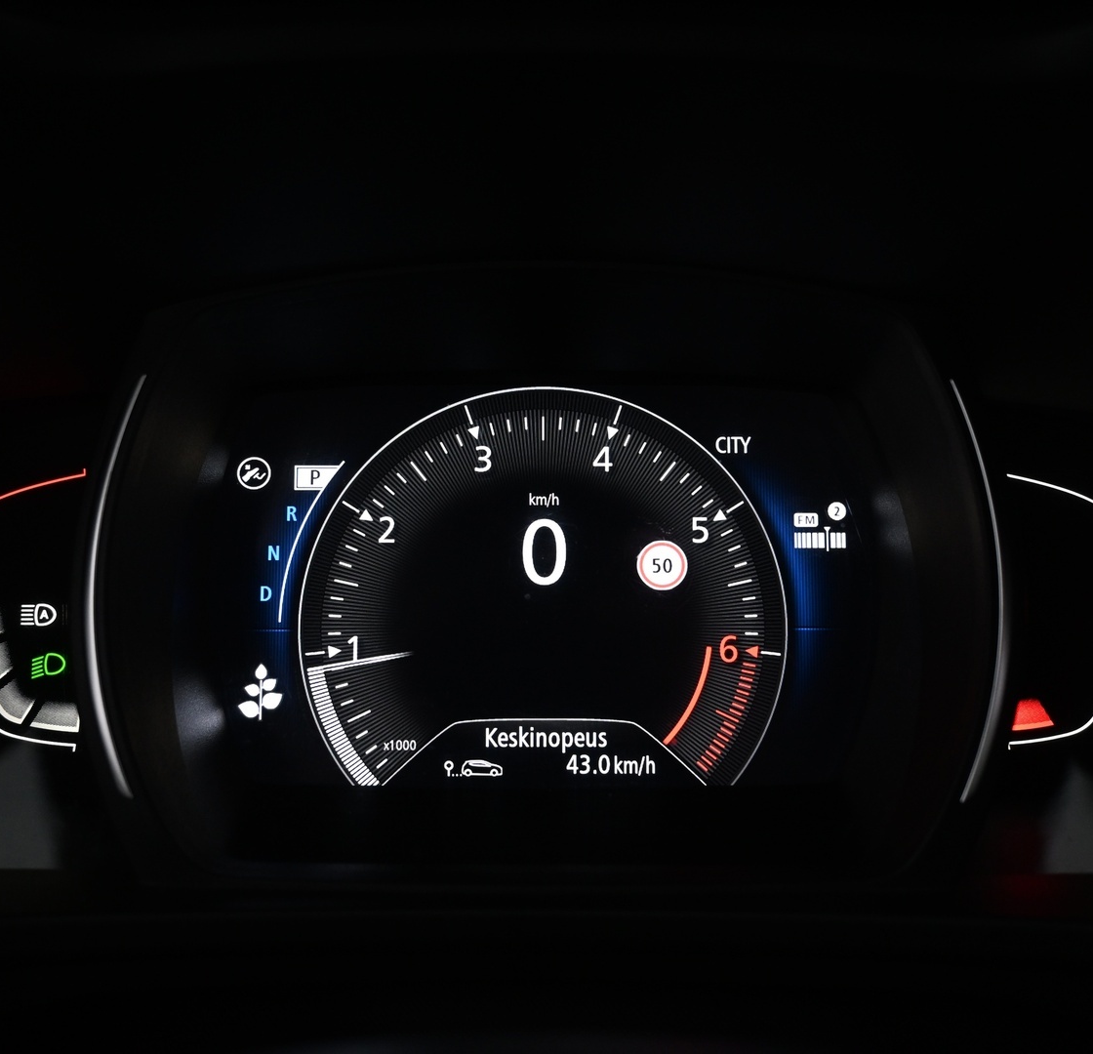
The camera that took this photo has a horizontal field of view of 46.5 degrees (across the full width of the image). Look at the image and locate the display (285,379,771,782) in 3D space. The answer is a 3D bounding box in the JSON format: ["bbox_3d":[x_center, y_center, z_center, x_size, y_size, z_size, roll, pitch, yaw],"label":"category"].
[{"bbox_3d":[-0.001,0.014,0.302,0.115,0.093,0.018,0,1,0],"label":"display"}]

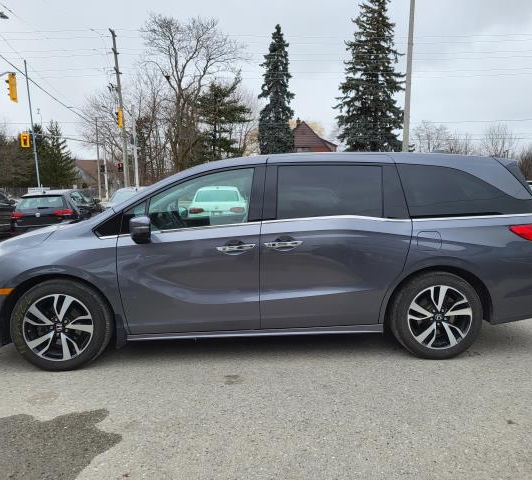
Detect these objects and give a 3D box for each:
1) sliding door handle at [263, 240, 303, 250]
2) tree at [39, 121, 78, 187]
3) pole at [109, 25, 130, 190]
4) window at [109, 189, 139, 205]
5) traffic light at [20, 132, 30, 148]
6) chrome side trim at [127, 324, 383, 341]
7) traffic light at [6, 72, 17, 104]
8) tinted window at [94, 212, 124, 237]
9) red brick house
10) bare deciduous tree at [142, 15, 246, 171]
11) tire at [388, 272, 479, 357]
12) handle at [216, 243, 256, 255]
[{"bbox_3d":[0.139,0.044,3.702,0.295,0.080,0.060,-1,7,-3],"label":"sliding door handle"},{"bbox_3d":[-22.586,-8.661,52.513,4.631,8.599,4.631,-1,6,0],"label":"tree"},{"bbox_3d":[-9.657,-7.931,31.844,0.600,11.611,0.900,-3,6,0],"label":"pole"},{"bbox_3d":[-3.511,-1.062,12.456,1.150,0.400,0.300,-2,7,-9],"label":"window"},{"bbox_3d":[-19.656,-8.132,39.287,0.680,1.220,0.350,-2,7,-12],"label":"traffic light"},{"bbox_3d":[-0.074,0.737,3.820,2.024,0.055,0.045,-1,7,-3],"label":"chrome side trim"},{"bbox_3d":[-10.117,-6.043,19.200,0.420,1.120,0.540,0,7,3],"label":"traffic light"},{"bbox_3d":[-1.237,-0.120,3.779,0.230,0.200,0.050,-1,7,-3],"label":"tinted window"},{"bbox_3d":[4.459,-8.564,50.351,7.500,8.000,9.000,-1,7,0],"label":"red brick house"},{"bbox_3d":[-6.055,-11.077,41.112,9.087,15.685,8.632,-1,6,0],"label":"bare deciduous tree"},{"bbox_3d":[1.395,0.617,3.994,0.730,0.730,0.235,-1,7,-3],"label":"tire"},{"bbox_3d":[-0.227,0.058,3.708,0.298,0.060,0.060,-1,7,-3],"label":"handle"}]

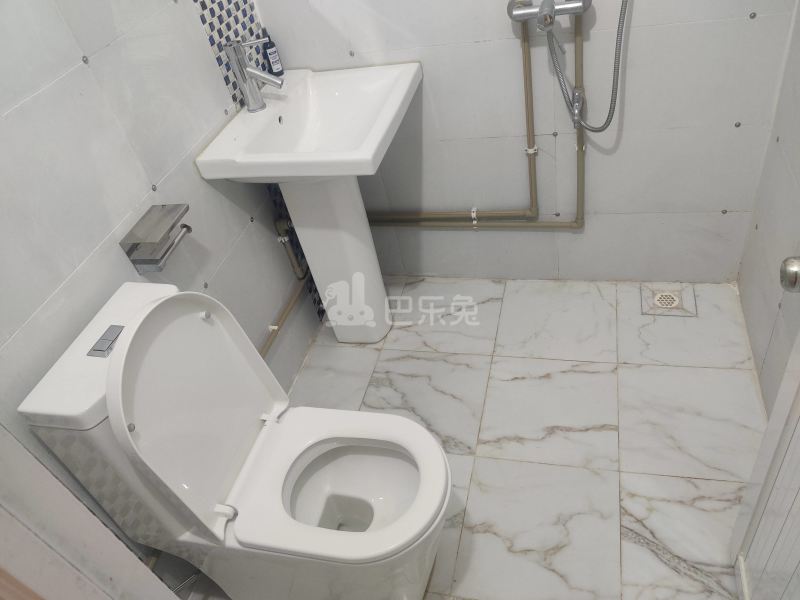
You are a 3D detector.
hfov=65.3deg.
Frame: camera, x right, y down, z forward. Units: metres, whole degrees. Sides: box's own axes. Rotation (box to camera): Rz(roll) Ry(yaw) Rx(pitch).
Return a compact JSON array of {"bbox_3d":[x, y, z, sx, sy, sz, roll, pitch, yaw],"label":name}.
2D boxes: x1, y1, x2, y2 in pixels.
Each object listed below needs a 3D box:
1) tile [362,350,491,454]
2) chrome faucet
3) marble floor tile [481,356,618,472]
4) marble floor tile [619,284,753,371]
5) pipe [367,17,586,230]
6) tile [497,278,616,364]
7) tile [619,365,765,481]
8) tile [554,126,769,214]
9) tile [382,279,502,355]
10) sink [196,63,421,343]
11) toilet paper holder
[{"bbox_3d":[0.079,0.323,2.032,0.399,0.010,0.399,2,43,17],"label":"tile"},{"bbox_3d":[-0.398,-0.625,1.748,0.145,0.186,0.052,2,43,17],"label":"chrome faucet"},{"bbox_3d":[0.461,0.334,1.914,0.400,0.010,0.399,2,43,17],"label":"marble floor tile"},{"bbox_3d":[0.929,0.077,2.076,0.387,0.010,0.394,2,43,17],"label":"marble floor tile"},{"bbox_3d":[0.173,-0.508,2.012,0.830,0.707,0.042,2,43,17],"label":"pipe"},{"bbox_3d":[0.553,0.066,2.192,0.400,0.010,0.394,2,43,17],"label":"tile"},{"bbox_3d":[0.837,0.344,1.799,0.387,0.010,0.399,2,43,17],"label":"tile"},{"bbox_3d":[0.796,-0.398,1.951,0.594,0.300,0.010,2,43,17],"label":"tile"},{"bbox_3d":[0.174,0.054,2.317,0.400,0.010,0.387,2,44,17],"label":"tile"},{"bbox_3d":[-0.152,-0.220,2.038,0.485,0.880,0.540,3,45,19],"label":"sink"},{"bbox_3d":[-0.542,-0.139,1.441,0.102,0.100,0.153,2,43,17],"label":"toilet paper holder"}]

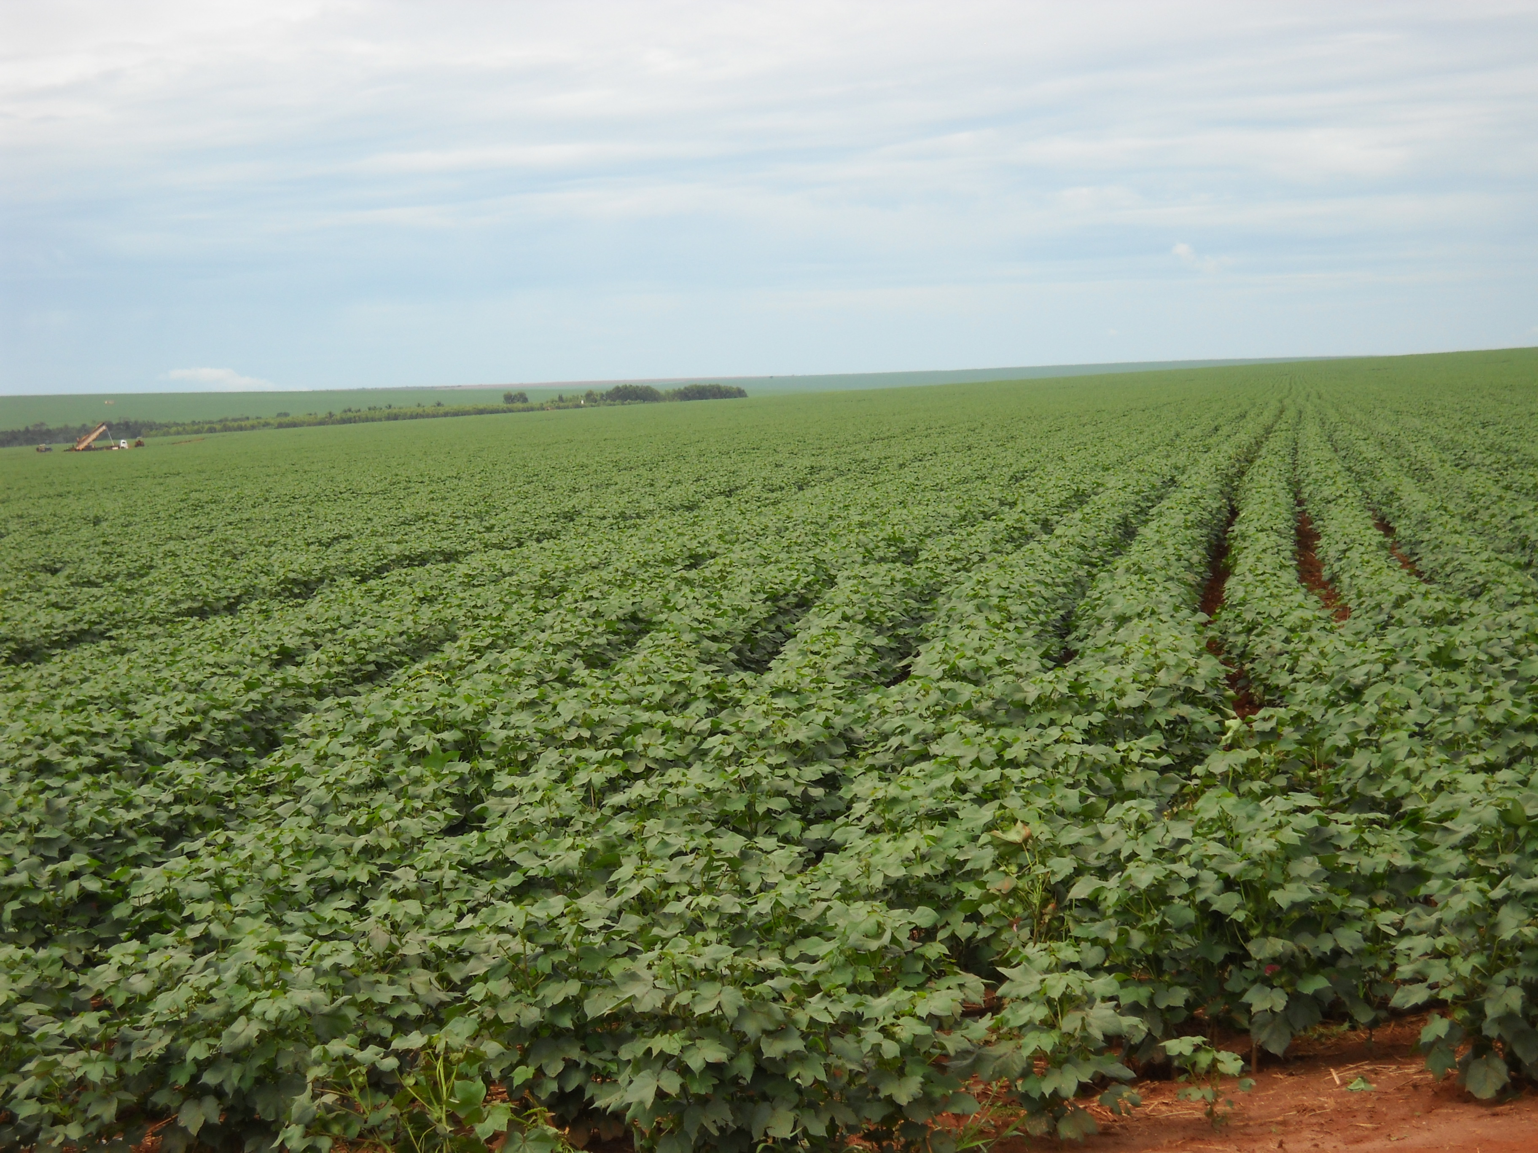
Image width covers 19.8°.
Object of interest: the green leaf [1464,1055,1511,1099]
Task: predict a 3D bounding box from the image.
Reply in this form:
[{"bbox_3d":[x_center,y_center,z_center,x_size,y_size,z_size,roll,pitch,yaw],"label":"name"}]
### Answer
[{"bbox_3d":[1.617,1.126,9.900,0.098,0.105,0.035,-1,-15,9],"label":"green leaf"}]

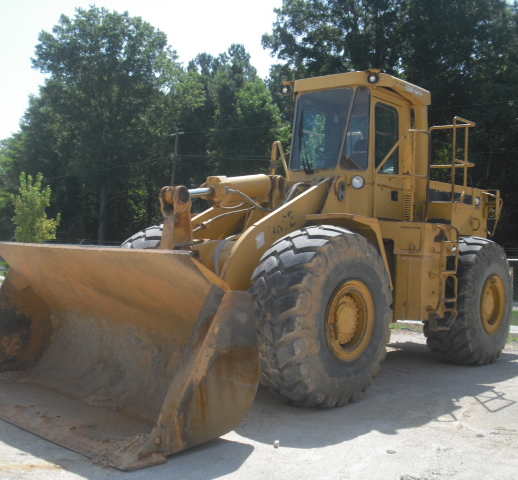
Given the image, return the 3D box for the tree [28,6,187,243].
[{"bbox_3d":[-12.589,-8.874,58.000,13.200,20.600,12.000,2,0,0],"label":"tree"}]

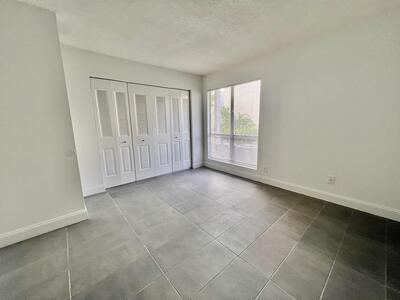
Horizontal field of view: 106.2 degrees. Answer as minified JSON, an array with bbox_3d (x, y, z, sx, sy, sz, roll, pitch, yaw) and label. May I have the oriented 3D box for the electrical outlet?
[{"bbox_3d":[1.974,0.459,2.243,0.018,0.115,0.080,-10,13,-41],"label":"electrical outlet"}]

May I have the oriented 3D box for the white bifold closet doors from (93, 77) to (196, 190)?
[{"bbox_3d":[-1.033,-0.330,3.298,2.002,2.027,0.110,-9,13,-38],"label":"white bifold closet doors"}]

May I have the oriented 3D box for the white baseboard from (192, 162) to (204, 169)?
[{"bbox_3d":[-0.046,0.452,4.194,0.444,0.140,0.020,-9,13,-38],"label":"white baseboard"}]

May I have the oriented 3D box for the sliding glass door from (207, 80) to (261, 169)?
[{"bbox_3d":[0.719,-0.535,3.518,0.100,1.776,1.425,-10,13,-41],"label":"sliding glass door"}]

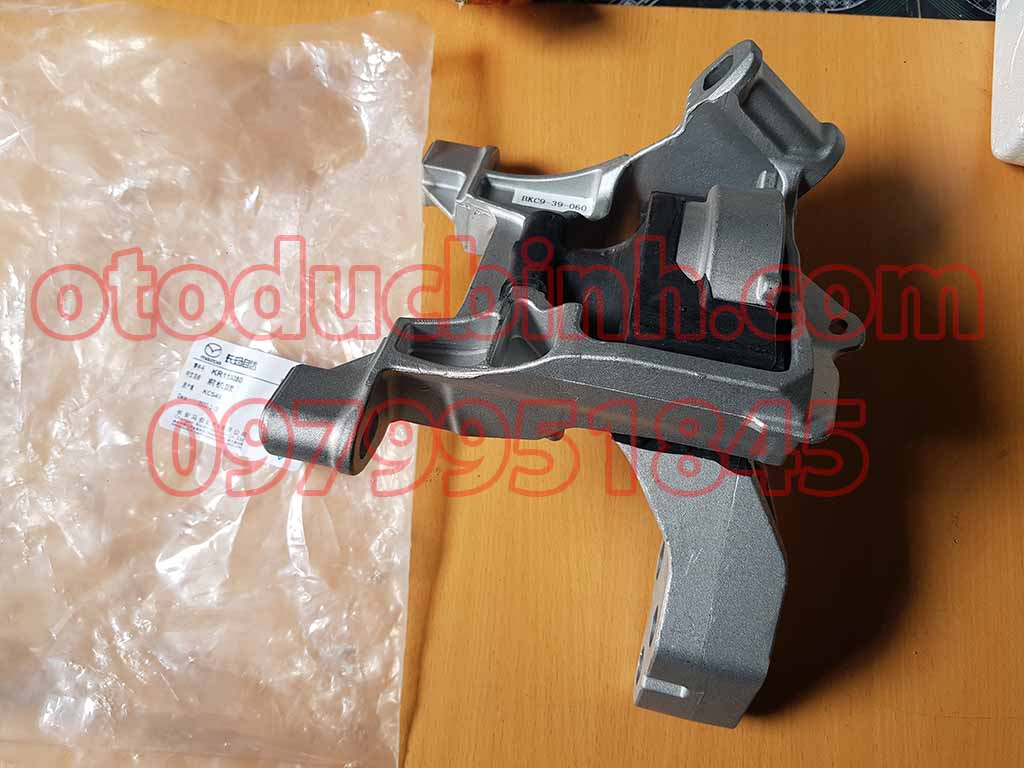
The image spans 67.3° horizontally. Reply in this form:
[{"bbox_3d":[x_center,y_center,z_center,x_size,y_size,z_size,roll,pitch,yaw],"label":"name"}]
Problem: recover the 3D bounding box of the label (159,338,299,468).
[{"bbox_3d":[-0.138,0.010,0.404,0.080,0.002,0.050,17,80,3],"label":"label"}]

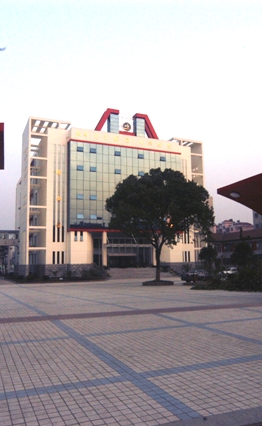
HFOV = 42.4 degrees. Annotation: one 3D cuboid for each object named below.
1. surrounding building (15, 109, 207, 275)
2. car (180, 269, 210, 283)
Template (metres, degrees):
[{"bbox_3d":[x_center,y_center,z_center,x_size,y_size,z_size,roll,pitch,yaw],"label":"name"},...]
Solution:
[{"bbox_3d":[-4.117,-3.714,71.911,36.302,32.784,17.340,2,-8,-24],"label":"surrounding building"},{"bbox_3d":[8.526,7.539,40.507,4.600,1.460,1.780,2,-8,-24],"label":"car"}]

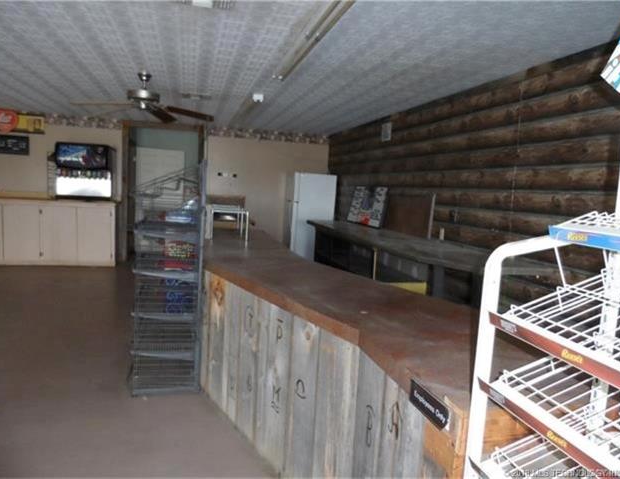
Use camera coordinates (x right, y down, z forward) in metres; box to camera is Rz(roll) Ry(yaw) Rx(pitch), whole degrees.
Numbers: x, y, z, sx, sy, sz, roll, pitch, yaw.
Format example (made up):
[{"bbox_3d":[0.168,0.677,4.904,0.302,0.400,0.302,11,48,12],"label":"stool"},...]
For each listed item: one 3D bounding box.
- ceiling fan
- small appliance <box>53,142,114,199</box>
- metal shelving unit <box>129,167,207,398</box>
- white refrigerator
[{"bbox_3d":[-1.565,-1.405,4.186,1.360,0.350,1.360,1,7,-15],"label":"ceiling fan"},{"bbox_3d":[-3.592,-1.082,7.197,0.775,0.864,0.680,1,7,-15],"label":"small appliance"},{"bbox_3d":[-1.034,0.224,3.301,0.460,1.564,0.800,1,7,-15],"label":"metal shelving unit"},{"bbox_3d":[-0.037,-0.284,7.761,0.720,1.692,0.780,1,7,-15],"label":"white refrigerator"}]

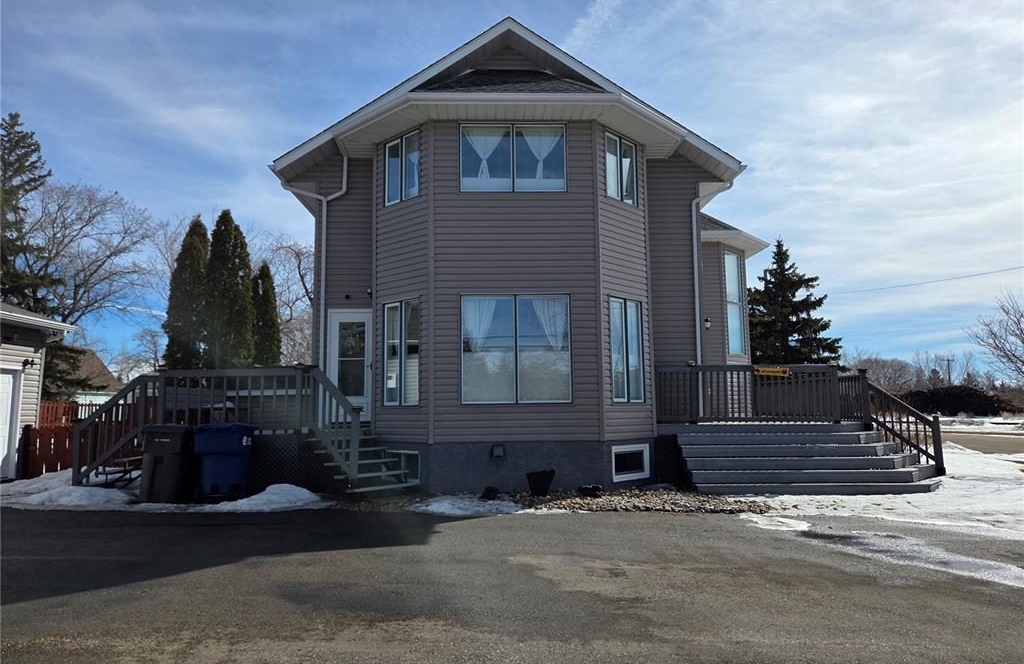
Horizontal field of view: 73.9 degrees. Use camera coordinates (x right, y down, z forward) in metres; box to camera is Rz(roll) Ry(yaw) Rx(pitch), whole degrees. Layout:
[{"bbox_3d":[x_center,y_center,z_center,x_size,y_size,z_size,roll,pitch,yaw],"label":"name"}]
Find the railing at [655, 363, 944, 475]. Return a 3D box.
[{"bbox_3d":[5.119,1.587,12.292,5.050,2.000,0.950,-1,-7,0],"label":"railing"}]

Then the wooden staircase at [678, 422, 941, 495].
[{"bbox_3d":[5.124,2.058,11.231,4.400,1.070,2.150,-1,-7,0],"label":"wooden staircase"}]

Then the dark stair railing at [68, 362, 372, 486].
[{"bbox_3d":[-4.683,1.450,10.560,4.900,1.920,0.950,-1,-7,0],"label":"dark stair railing"}]

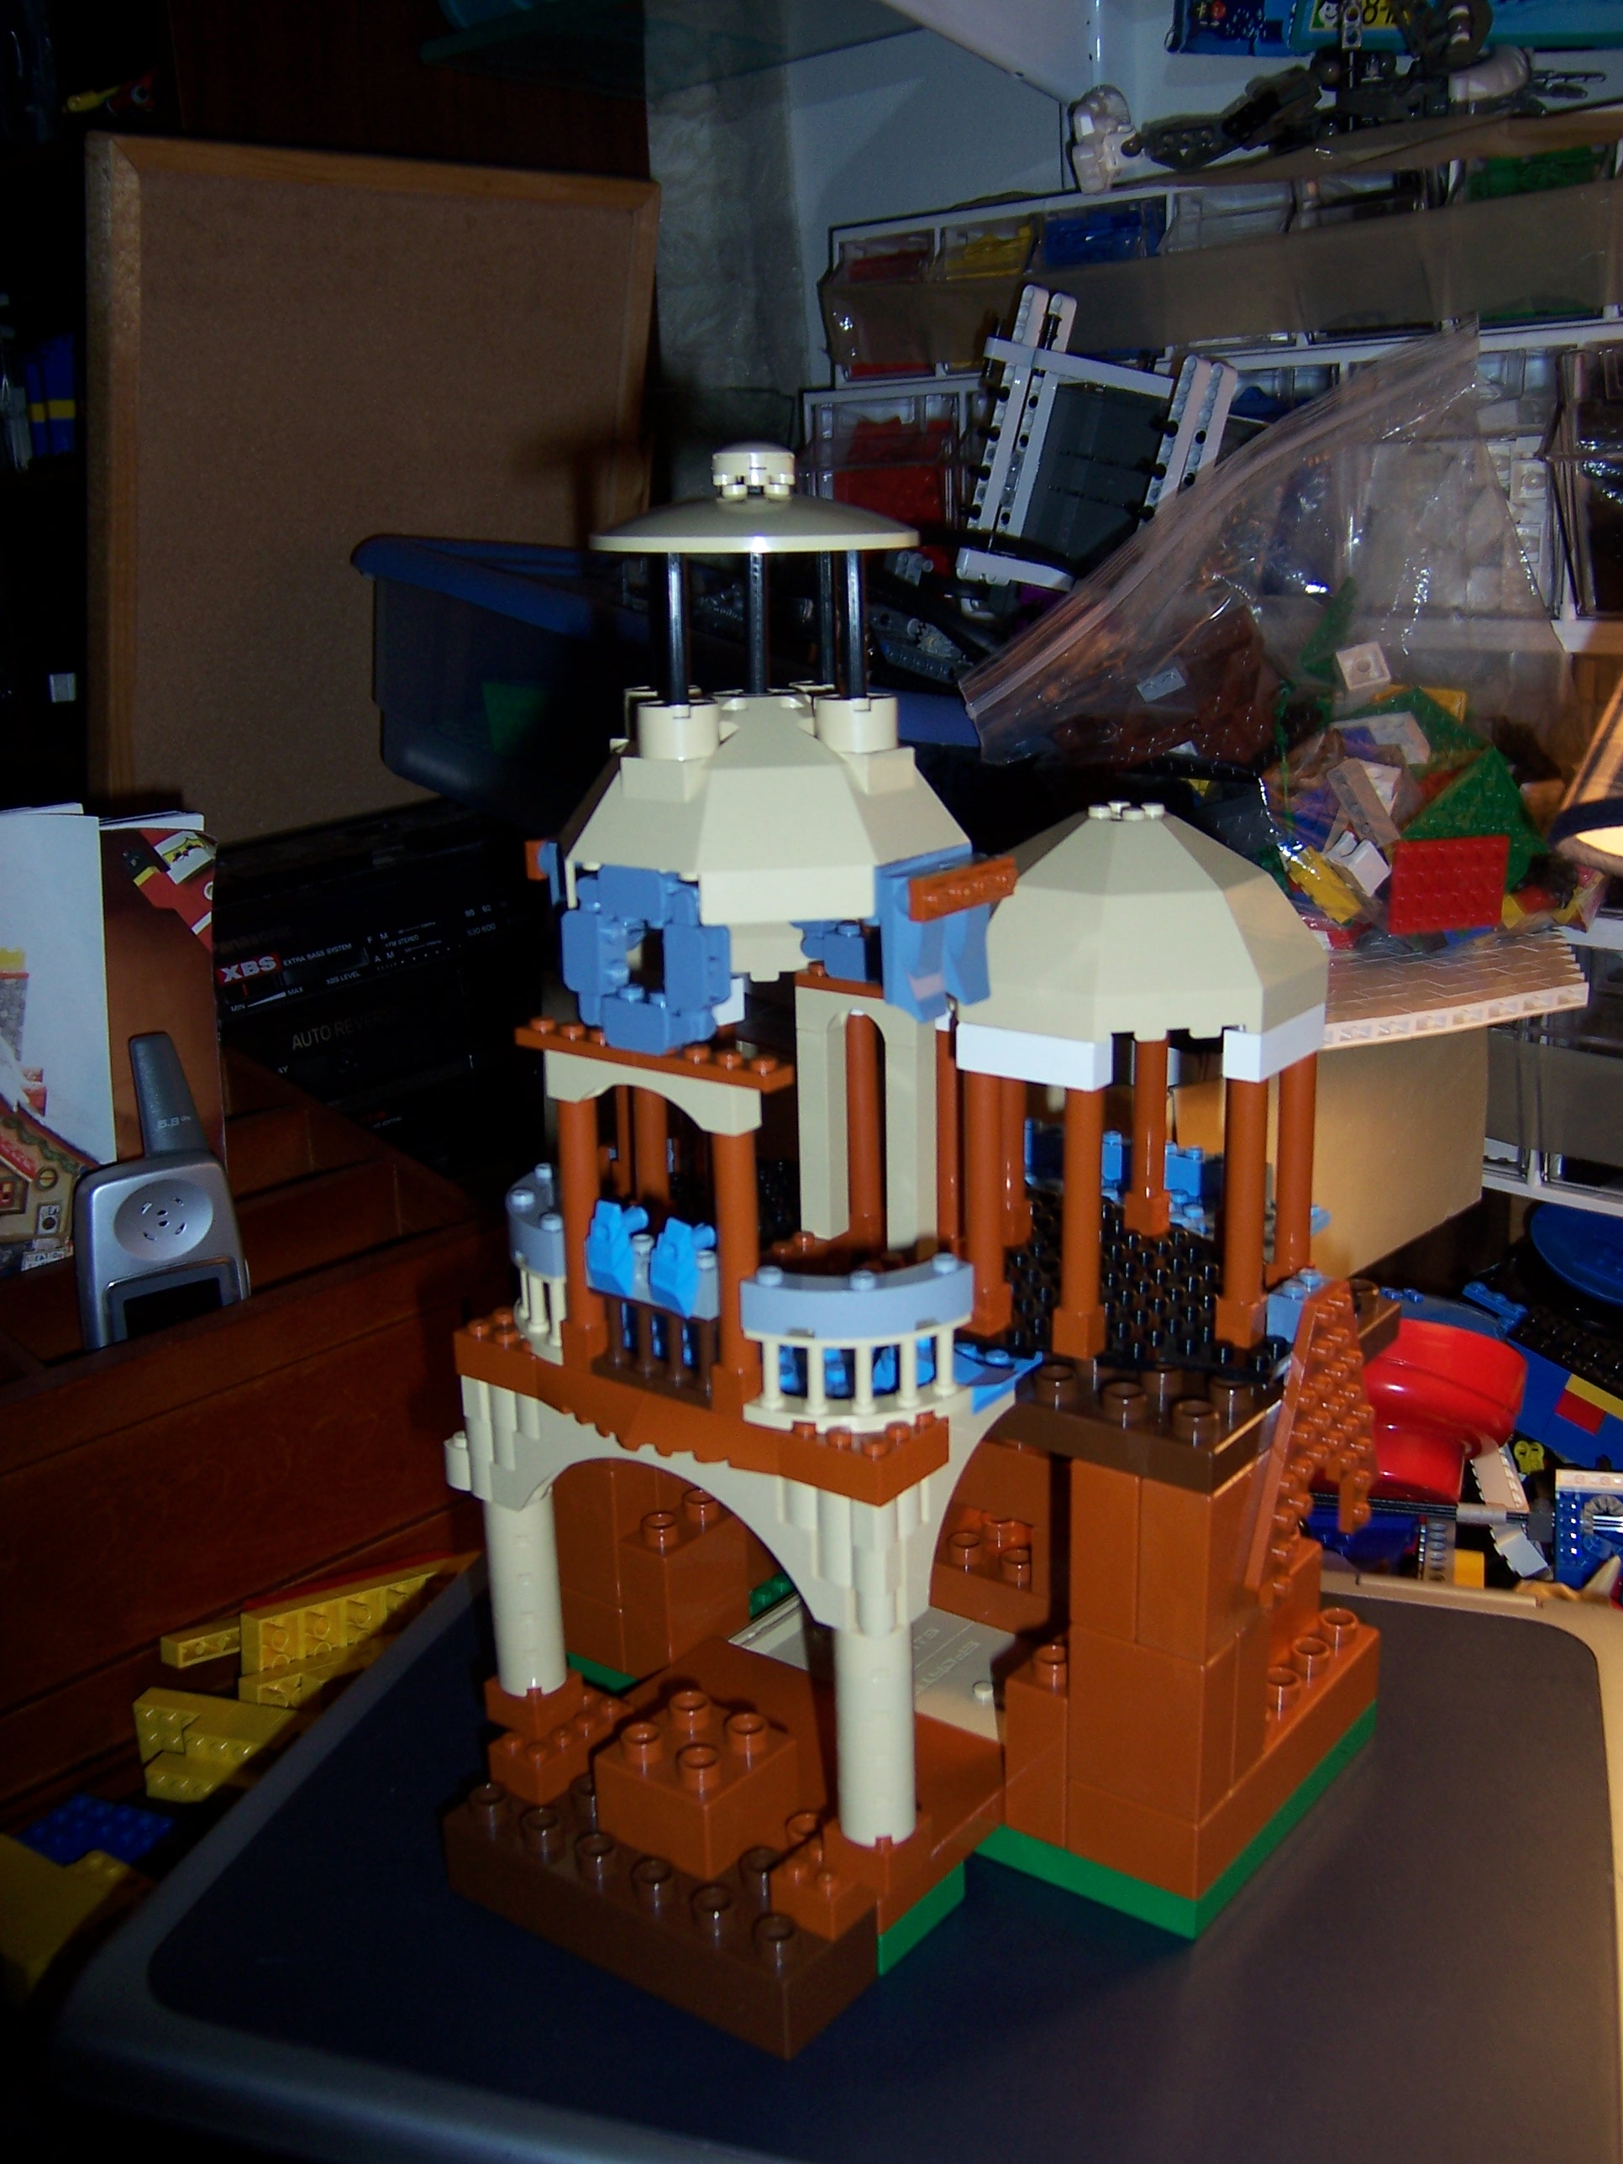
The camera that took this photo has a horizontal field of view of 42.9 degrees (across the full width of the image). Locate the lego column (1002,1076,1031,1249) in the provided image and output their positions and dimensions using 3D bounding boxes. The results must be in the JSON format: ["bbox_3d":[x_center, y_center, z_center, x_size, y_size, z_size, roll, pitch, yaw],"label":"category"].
[{"bbox_3d":[0.048,0.011,0.496,0.008,0.058,0.008,10,19,36],"label":"lego column"}]

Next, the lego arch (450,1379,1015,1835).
[{"bbox_3d":[-0.019,0.103,0.455,0.120,0.079,0.049,10,19,36],"label":"lego arch"}]

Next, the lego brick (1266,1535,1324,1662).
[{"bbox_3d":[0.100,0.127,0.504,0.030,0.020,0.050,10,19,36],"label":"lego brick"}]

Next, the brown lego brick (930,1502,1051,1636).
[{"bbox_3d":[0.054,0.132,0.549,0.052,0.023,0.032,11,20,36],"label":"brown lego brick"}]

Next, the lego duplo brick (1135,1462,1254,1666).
[{"bbox_3d":[0.083,0.094,0.432,0.016,0.042,0.032,11,20,36],"label":"lego duplo brick"}]

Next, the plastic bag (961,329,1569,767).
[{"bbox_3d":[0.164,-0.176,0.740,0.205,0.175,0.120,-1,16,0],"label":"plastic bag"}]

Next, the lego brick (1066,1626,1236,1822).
[{"bbox_3d":[0.073,0.133,0.443,0.032,0.041,0.016,10,19,36],"label":"lego brick"}]

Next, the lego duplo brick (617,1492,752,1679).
[{"bbox_3d":[-0.032,0.129,0.531,0.016,0.042,0.032,11,20,36],"label":"lego duplo brick"}]

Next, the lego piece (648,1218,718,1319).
[{"bbox_3d":[-0.025,0.036,0.405,0.011,0.018,0.013,11,20,36],"label":"lego piece"}]

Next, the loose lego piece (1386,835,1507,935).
[{"bbox_3d":[0.219,-0.068,0.709,0.048,0.032,0.005,-6,15,-22],"label":"loose lego piece"}]

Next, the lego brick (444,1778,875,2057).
[{"bbox_3d":[-0.033,0.174,0.445,0.096,0.024,0.032,10,19,36],"label":"lego brick"}]

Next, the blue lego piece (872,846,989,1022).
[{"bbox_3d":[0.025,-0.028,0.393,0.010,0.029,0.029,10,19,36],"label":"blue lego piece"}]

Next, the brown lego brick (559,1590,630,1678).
[{"bbox_3d":[-0.051,0.138,0.550,0.032,0.019,0.032,10,19,36],"label":"brown lego brick"}]

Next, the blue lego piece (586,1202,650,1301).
[{"bbox_3d":[-0.039,0.034,0.412,0.007,0.018,0.011,10,19,36],"label":"blue lego piece"}]

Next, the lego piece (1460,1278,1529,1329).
[{"bbox_3d":[0.244,0.080,0.738,0.024,0.005,0.016,31,52,31],"label":"lego piece"}]

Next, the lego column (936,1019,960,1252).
[{"bbox_3d":[0.033,0.017,0.477,0.008,0.058,0.008,-1,16,0],"label":"lego column"}]

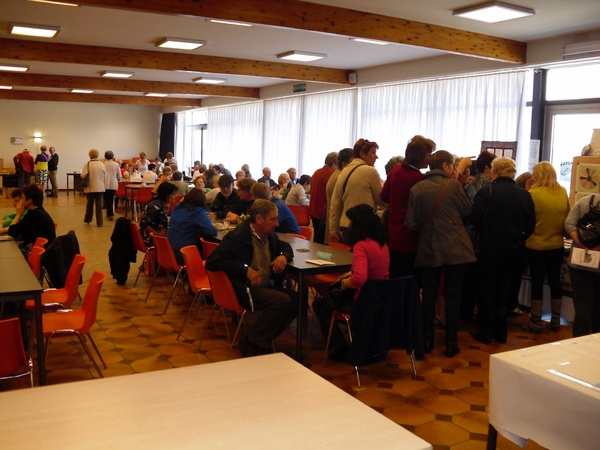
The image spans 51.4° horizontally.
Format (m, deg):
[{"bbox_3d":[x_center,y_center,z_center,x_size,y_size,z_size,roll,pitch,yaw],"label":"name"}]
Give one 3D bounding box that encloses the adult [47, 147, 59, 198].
[{"bbox_3d":[-8.012,-1.722,20.200,0.420,1.680,0.500,-1,7,-20],"label":"adult"}]

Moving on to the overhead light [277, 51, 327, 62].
[{"bbox_3d":[0.027,-3.064,11.360,0.650,0.080,0.650,-3,8,-30],"label":"overhead light"}]

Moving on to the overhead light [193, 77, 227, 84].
[{"bbox_3d":[-2.255,-3.607,15.600,0.650,0.080,0.650,-3,8,-30],"label":"overhead light"}]

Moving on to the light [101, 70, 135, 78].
[{"bbox_3d":[-4.207,-3.468,14.400,0.650,0.080,0.650,-3,8,-30],"label":"light"}]

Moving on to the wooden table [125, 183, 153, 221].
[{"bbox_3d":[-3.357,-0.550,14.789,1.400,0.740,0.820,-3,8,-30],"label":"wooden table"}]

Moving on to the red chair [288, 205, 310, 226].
[{"bbox_3d":[-0.033,0.046,10.212,0.470,0.760,0.520,2,7,6],"label":"red chair"}]

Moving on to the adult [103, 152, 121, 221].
[{"bbox_3d":[-4.229,-0.879,14.000,0.470,1.590,0.350,0,7,-14],"label":"adult"}]

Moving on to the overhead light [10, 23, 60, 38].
[{"bbox_3d":[-3.797,-2.790,8.950,0.650,0.080,0.650,-3,8,-30],"label":"overhead light"}]

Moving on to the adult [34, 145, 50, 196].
[{"bbox_3d":[-8.088,-1.649,19.600,0.480,1.670,0.380,1,7,-5],"label":"adult"}]

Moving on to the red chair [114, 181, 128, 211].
[{"bbox_3d":[-4.592,-0.695,15.983,0.460,0.760,0.520,-3,8,-30],"label":"red chair"}]

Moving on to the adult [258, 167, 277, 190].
[{"bbox_3d":[-0.629,-0.508,12.566,0.520,1.280,0.680,-2,7,-25],"label":"adult"}]

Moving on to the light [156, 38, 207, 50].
[{"bbox_3d":[-1.935,-2.944,10.190,0.650,0.080,0.650,-3,8,-30],"label":"light"}]

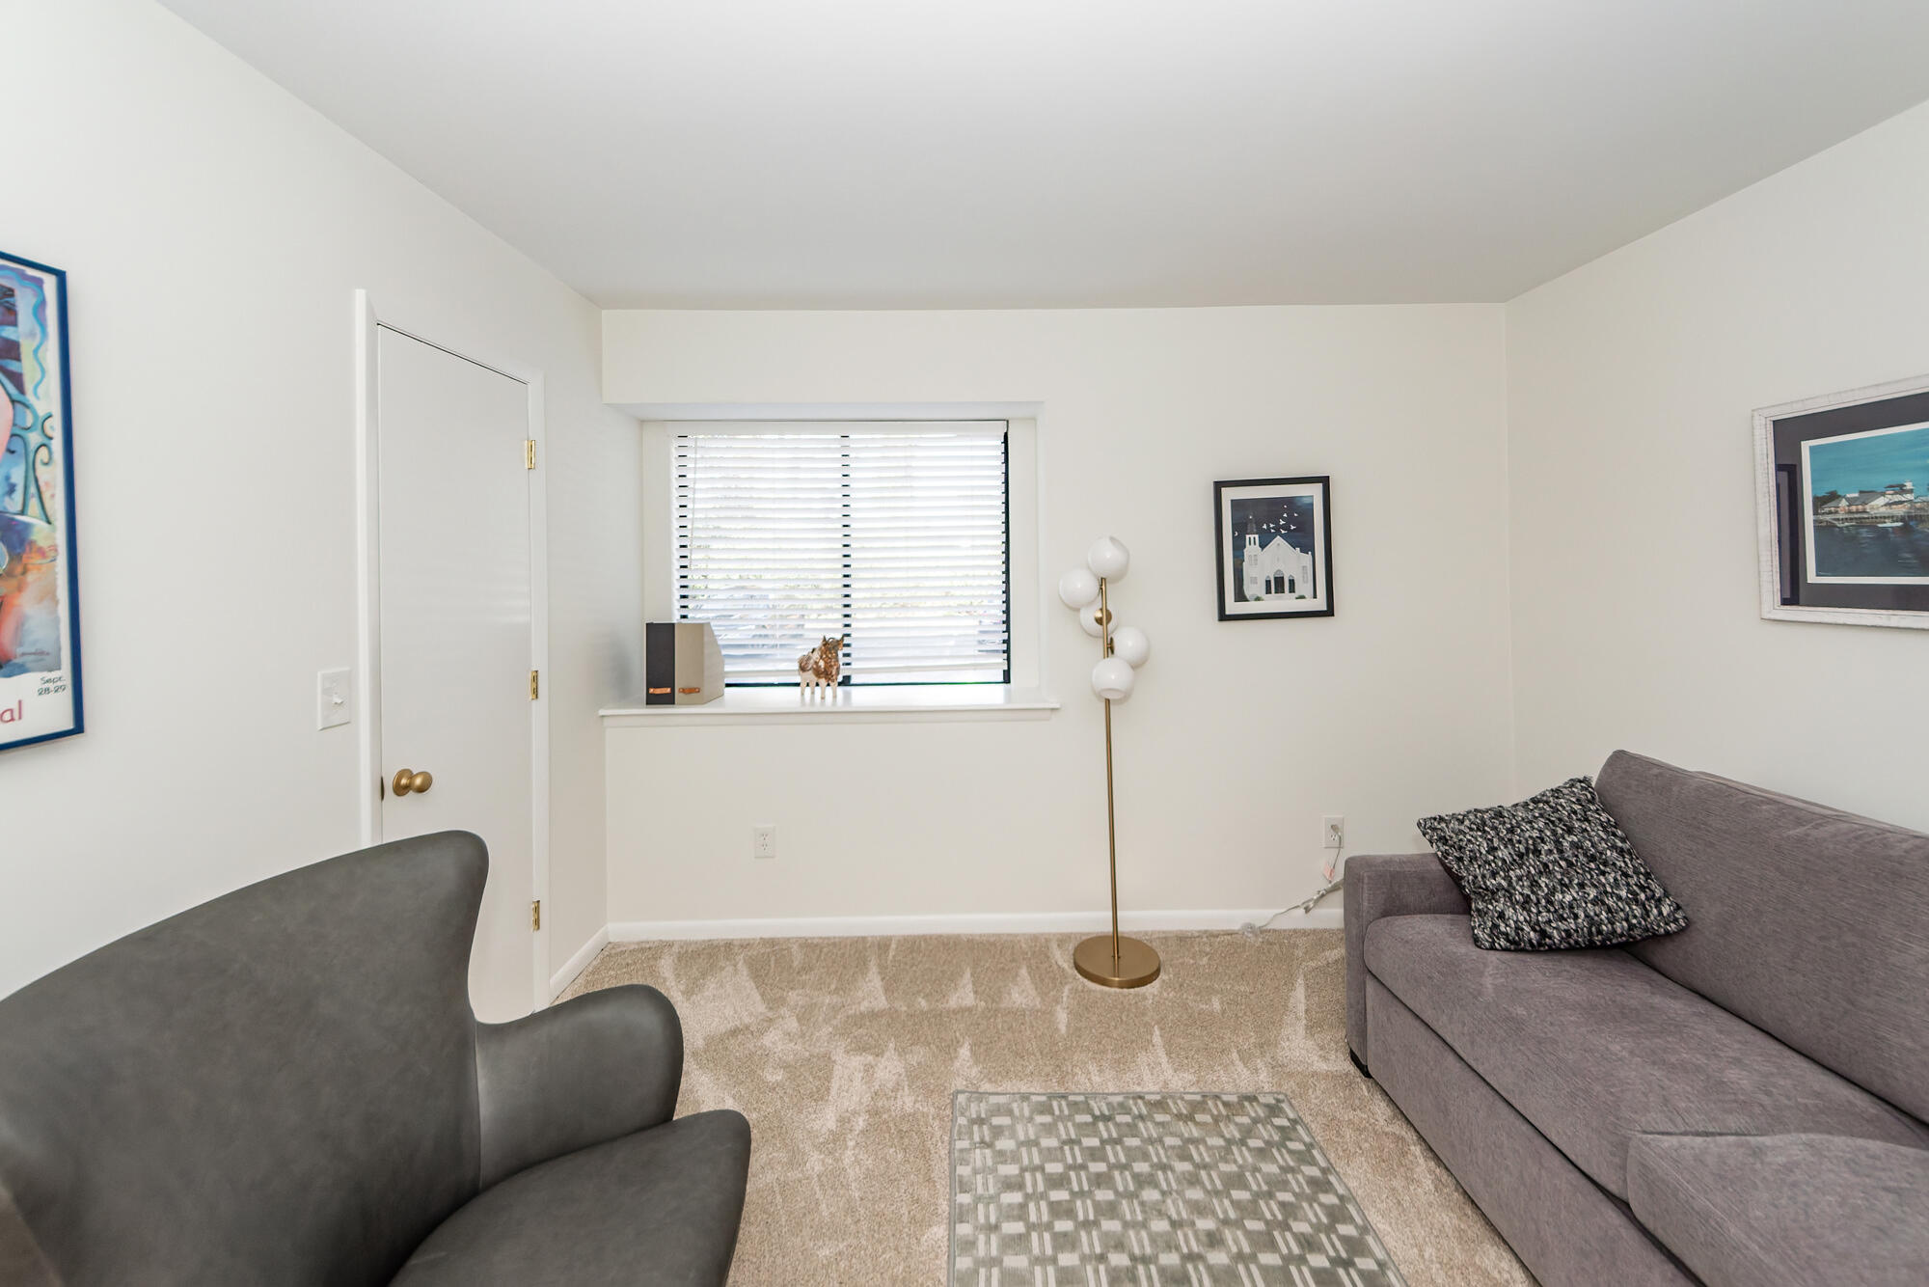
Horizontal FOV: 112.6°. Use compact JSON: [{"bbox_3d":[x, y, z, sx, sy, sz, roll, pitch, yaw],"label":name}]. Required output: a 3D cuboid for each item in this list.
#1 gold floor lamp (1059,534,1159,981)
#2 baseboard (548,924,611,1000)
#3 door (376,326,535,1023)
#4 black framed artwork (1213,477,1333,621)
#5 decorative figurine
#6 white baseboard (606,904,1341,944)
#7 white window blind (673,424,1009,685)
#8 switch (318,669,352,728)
[{"bbox_3d":[0.526,0.405,2.365,0.330,1.566,0.330,-1,2,0],"label":"gold floor lamp"},{"bbox_3d":[-1.407,1.168,2.378,0.015,0.085,0.366,-1,2,0],"label":"baseboard"},{"bbox_3d":[-1.437,0.234,1.843,0.046,2.091,0.556,-1,2,0],"label":"door"},{"bbox_3d":[1.239,-0.377,2.575,0.463,0.559,0.029,-2,2,0],"label":"black framed artwork"},{"bbox_3d":[-0.620,0.094,2.738,0.103,0.258,0.191,-3,3,-43],"label":"decorative figurine"},{"bbox_3d":[0.295,1.122,2.568,3.420,0.086,0.017,-1,2,0],"label":"white baseboard"},{"bbox_3d":[-0.553,-0.403,2.900,1.509,1.174,0.062,-1,2,0],"label":"white window blind"},{"bbox_3d":[-1.413,0.124,1.452,0.017,0.128,0.077,-1,2,0],"label":"switch"}]

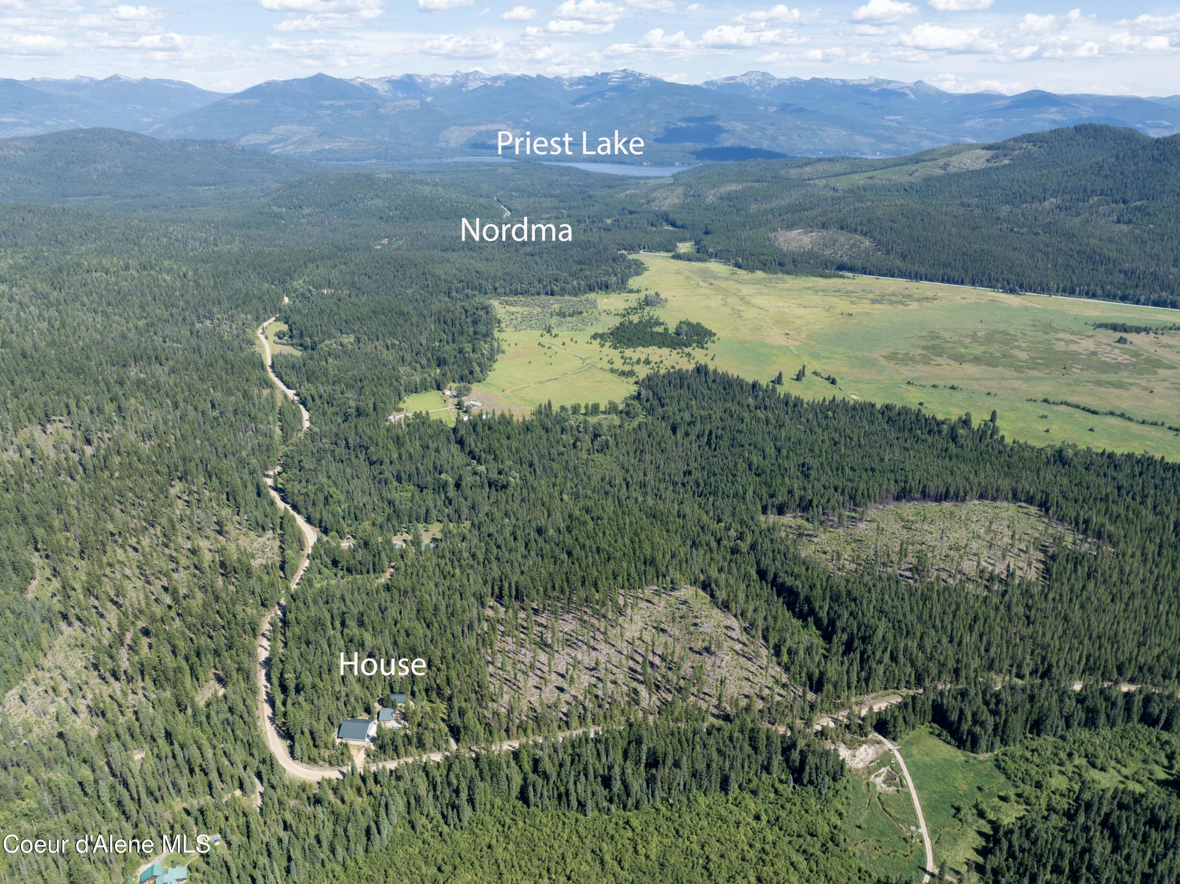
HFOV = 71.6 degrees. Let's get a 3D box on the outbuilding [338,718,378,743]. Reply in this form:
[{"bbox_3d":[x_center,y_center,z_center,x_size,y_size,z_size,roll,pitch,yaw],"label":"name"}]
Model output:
[{"bbox_3d":[-156.500,191.200,548.000,18.000,7.500,17.600,2,22,5],"label":"outbuilding"}]

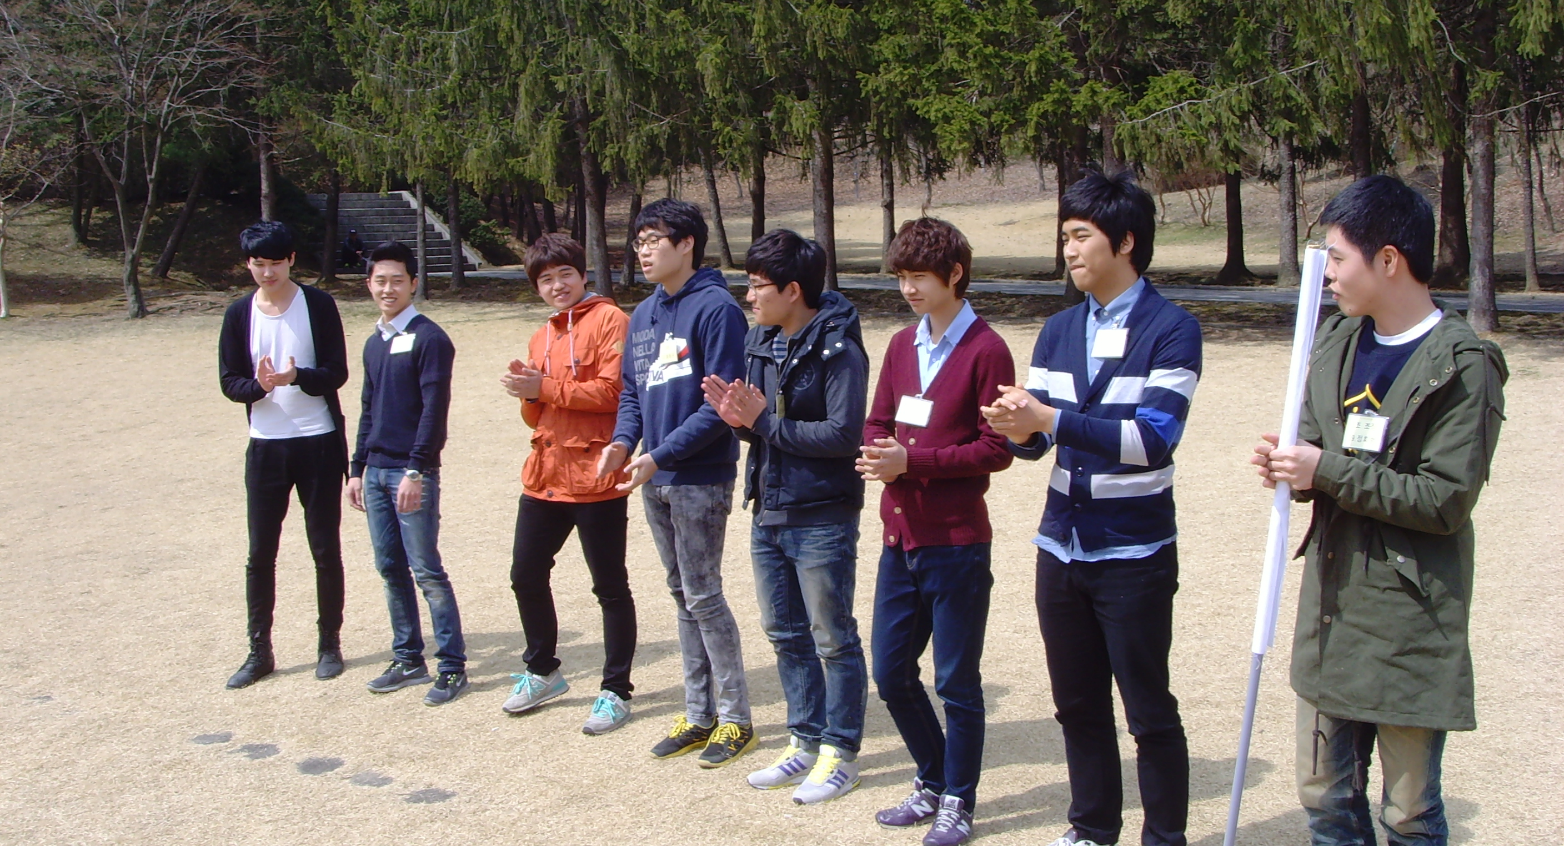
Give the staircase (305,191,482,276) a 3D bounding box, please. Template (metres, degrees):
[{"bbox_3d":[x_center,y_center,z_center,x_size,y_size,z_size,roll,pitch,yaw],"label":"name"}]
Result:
[{"bbox_3d":[-9.226,-4.229,38.926,3.800,1.850,3.200,-6,7,-40],"label":"staircase"}]

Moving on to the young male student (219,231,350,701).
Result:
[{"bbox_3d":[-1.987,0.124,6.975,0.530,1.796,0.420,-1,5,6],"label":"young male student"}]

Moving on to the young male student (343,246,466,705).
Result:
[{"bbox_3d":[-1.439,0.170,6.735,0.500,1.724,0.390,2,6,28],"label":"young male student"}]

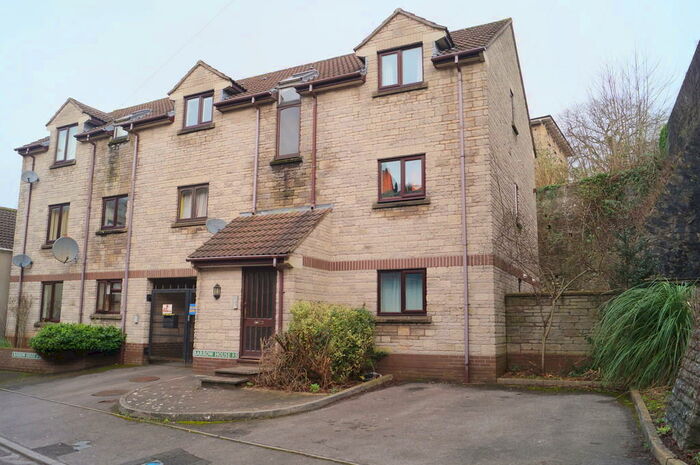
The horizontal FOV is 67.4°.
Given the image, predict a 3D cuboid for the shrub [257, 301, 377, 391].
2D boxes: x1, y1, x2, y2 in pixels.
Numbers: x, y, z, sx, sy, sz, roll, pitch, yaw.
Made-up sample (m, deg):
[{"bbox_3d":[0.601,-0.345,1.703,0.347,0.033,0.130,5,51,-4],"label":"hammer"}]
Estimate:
[{"bbox_3d":[-0.481,2.123,10.154,2.000,1.620,1.900,-4,-10,26],"label":"shrub"}]

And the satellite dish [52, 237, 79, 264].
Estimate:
[{"bbox_3d":[-8.760,0.555,16.163,0.760,0.850,0.500,8,-12,-38],"label":"satellite dish"}]

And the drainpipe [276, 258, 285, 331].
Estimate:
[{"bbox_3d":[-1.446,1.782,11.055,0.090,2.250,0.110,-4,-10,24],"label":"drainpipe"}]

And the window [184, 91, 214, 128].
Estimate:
[{"bbox_3d":[-4.432,-3.588,15.531,1.156,0.988,0.120,-4,-9,26],"label":"window"}]

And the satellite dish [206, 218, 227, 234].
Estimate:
[{"bbox_3d":[-3.572,-0.154,14.139,0.580,0.460,0.350,5,-10,-28],"label":"satellite dish"}]

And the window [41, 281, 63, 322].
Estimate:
[{"bbox_3d":[-9.784,2.291,17.339,1.038,1.334,0.120,-4,-9,26],"label":"window"}]

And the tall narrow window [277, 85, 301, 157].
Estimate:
[{"bbox_3d":[-1.617,-2.903,13.841,0.720,2.020,0.120,-4,-10,24],"label":"tall narrow window"}]

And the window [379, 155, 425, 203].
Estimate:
[{"bbox_3d":[1.213,-1.218,12.171,1.189,1.059,0.100,-4,-10,26],"label":"window"}]

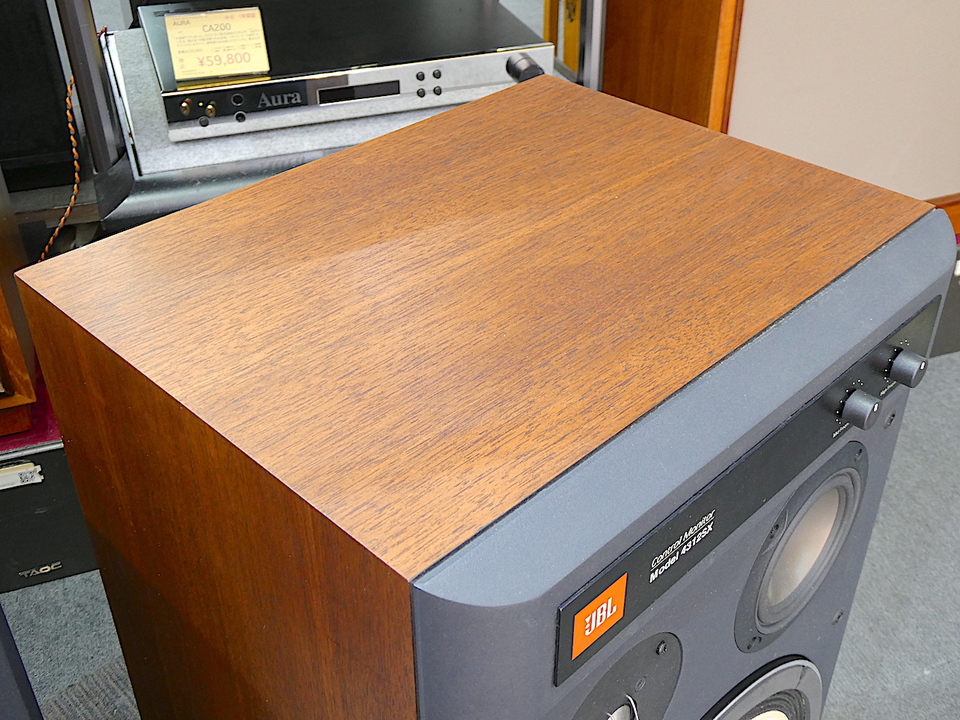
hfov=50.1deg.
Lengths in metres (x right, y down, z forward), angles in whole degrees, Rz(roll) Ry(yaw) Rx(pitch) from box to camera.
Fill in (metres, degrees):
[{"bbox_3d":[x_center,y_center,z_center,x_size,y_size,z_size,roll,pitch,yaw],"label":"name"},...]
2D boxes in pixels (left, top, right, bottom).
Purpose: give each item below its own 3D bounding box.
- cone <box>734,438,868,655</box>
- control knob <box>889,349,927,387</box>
[{"bbox_3d":[0.155,0.092,0.515,0.120,0.116,0.028,-29,43,-36],"label":"cone"},{"bbox_3d":[0.203,0.004,0.486,0.017,0.017,0.012,-29,43,-36],"label":"control knob"}]

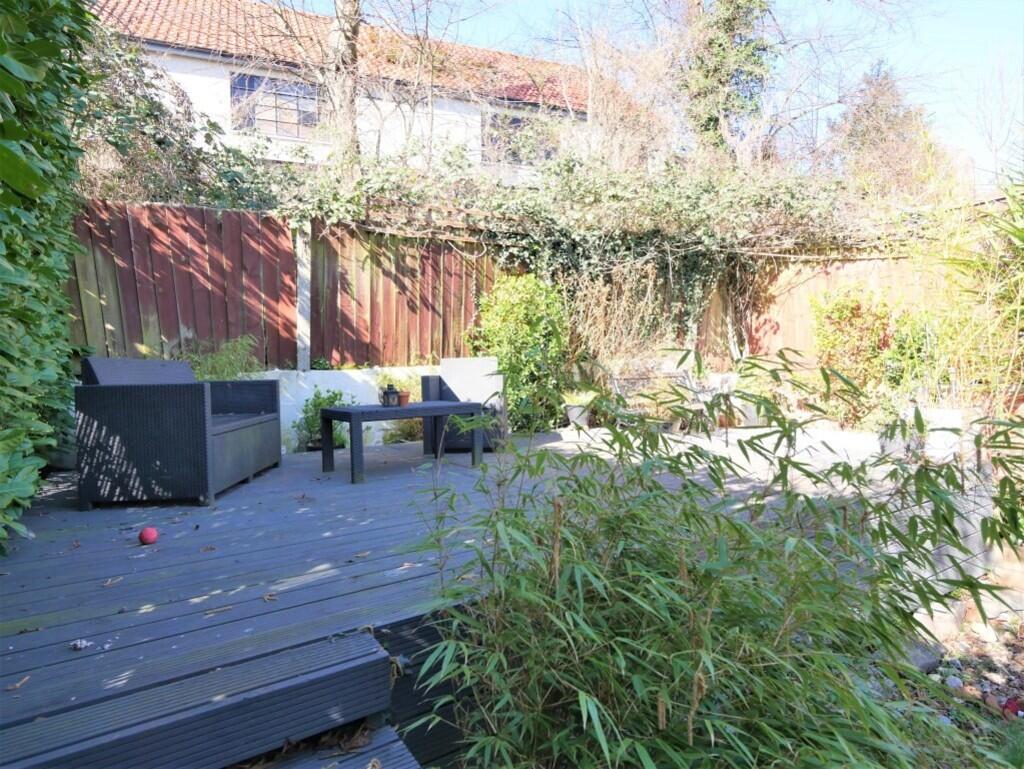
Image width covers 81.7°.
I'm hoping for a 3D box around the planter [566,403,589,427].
[{"bbox_3d":[0.763,0.376,6.950,0.260,0.270,0.260,-1,1,0],"label":"planter"}]

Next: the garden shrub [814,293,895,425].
[{"bbox_3d":[3.969,-0.315,6.900,0.880,1.560,0.760,-1,1,0],"label":"garden shrub"}]

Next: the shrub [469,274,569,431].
[{"bbox_3d":[0.077,-0.378,7.000,1.080,1.800,0.920,-2,2,-35],"label":"shrub"}]

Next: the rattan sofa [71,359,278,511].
[{"bbox_3d":[-2.004,0.242,3.766,0.665,0.797,1.293,-1,1,-5],"label":"rattan sofa"}]

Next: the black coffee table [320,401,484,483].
[{"bbox_3d":[-0.776,0.381,4.212,0.962,0.445,0.597,-2,2,-35],"label":"black coffee table"}]

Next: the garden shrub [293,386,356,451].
[{"bbox_3d":[-1.688,0.304,5.300,0.520,0.580,0.440,-2,2,-35],"label":"garden shrub"}]

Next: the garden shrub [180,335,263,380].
[{"bbox_3d":[-2.577,-0.222,5.250,0.700,0.450,0.480,-2,2,-35],"label":"garden shrub"}]

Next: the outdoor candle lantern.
[{"bbox_3d":[-0.876,0.079,4.250,0.135,0.165,0.125,-2,2,-35],"label":"outdoor candle lantern"}]

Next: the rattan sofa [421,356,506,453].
[{"bbox_3d":[-0.371,0.176,5.265,0.690,0.790,0.660,-1,1,3],"label":"rattan sofa"}]

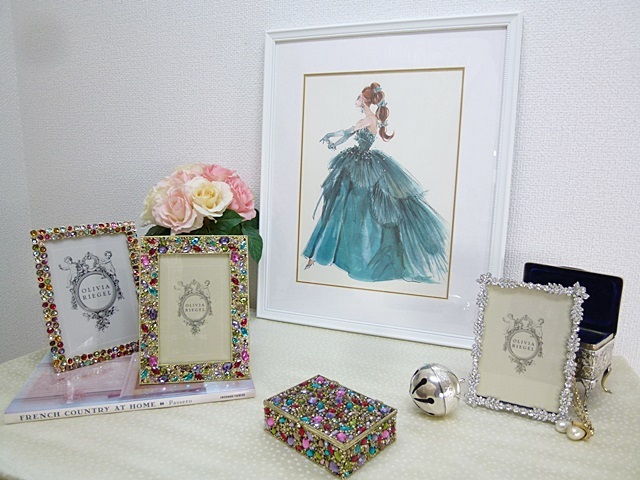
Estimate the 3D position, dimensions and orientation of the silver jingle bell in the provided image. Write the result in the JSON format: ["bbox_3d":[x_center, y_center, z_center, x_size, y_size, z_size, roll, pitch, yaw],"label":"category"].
[{"bbox_3d":[0.146,0.190,0.562,0.063,0.063,0.063,1,10,0],"label":"silver jingle bell"}]

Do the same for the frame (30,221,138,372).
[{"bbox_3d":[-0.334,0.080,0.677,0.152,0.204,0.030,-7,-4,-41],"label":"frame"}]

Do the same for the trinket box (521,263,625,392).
[{"bbox_3d":[0.337,0.129,0.638,0.085,0.166,0.135,-8,13,-43],"label":"trinket box"}]

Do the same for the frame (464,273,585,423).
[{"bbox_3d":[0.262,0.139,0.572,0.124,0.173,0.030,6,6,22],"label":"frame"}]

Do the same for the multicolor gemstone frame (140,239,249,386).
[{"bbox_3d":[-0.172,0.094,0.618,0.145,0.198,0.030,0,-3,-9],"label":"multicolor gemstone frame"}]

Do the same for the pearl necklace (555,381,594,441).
[{"bbox_3d":[0.313,0.200,0.537,0.052,0.058,0.045,-8,14,-44],"label":"pearl necklace"}]

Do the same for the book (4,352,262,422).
[{"bbox_3d":[-0.257,0.187,0.662,0.290,0.014,0.225,-1,10,-15],"label":"book"}]

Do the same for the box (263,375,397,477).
[{"bbox_3d":[0.012,0.208,0.512,0.120,0.037,0.093,10,13,41],"label":"box"}]

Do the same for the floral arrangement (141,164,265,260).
[{"bbox_3d":[-0.205,0.015,0.800,0.207,0.305,0.195,-1,10,-14],"label":"floral arrangement"}]

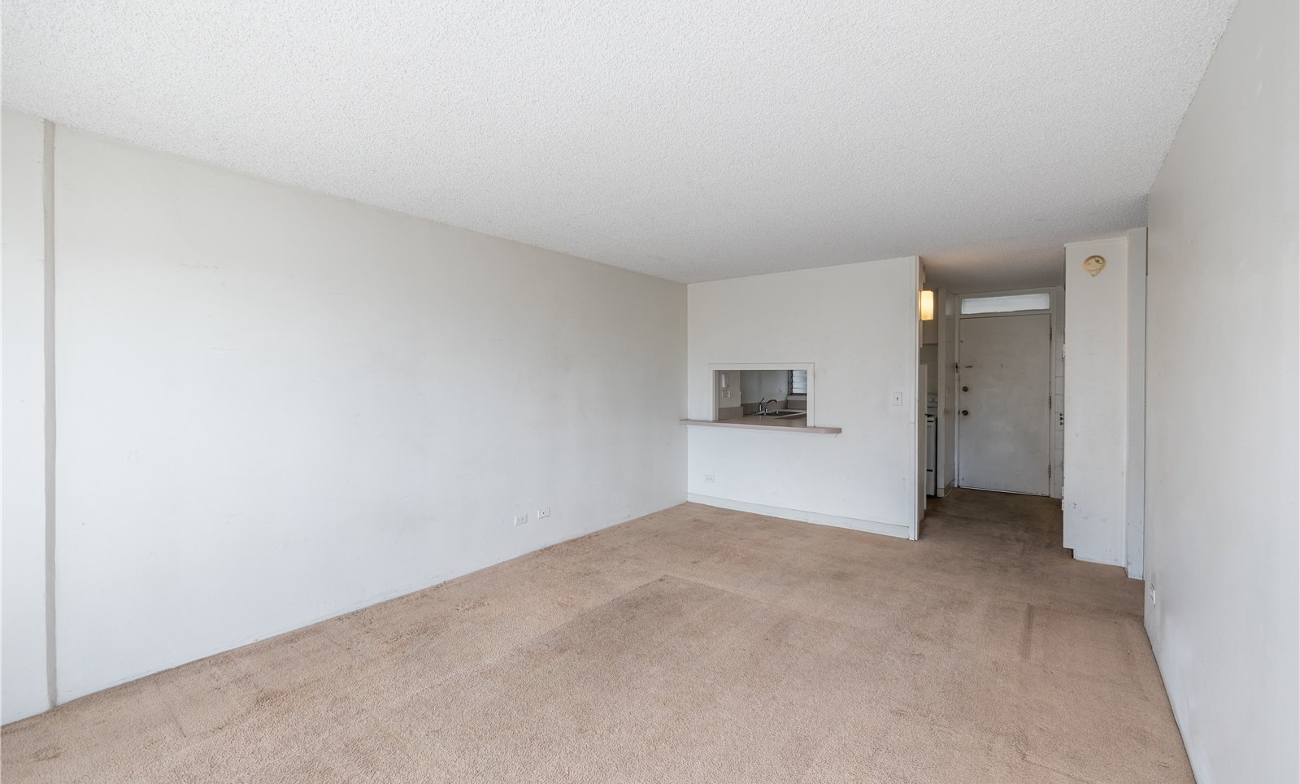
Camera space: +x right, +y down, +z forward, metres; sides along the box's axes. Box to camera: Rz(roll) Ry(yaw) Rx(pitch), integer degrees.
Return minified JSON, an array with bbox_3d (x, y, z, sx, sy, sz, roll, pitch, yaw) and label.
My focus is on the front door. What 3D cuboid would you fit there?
[{"bbox_3d":[4.300,0.148,6.402,0.916,2.125,0.050,0,1,38],"label":"front door"}]

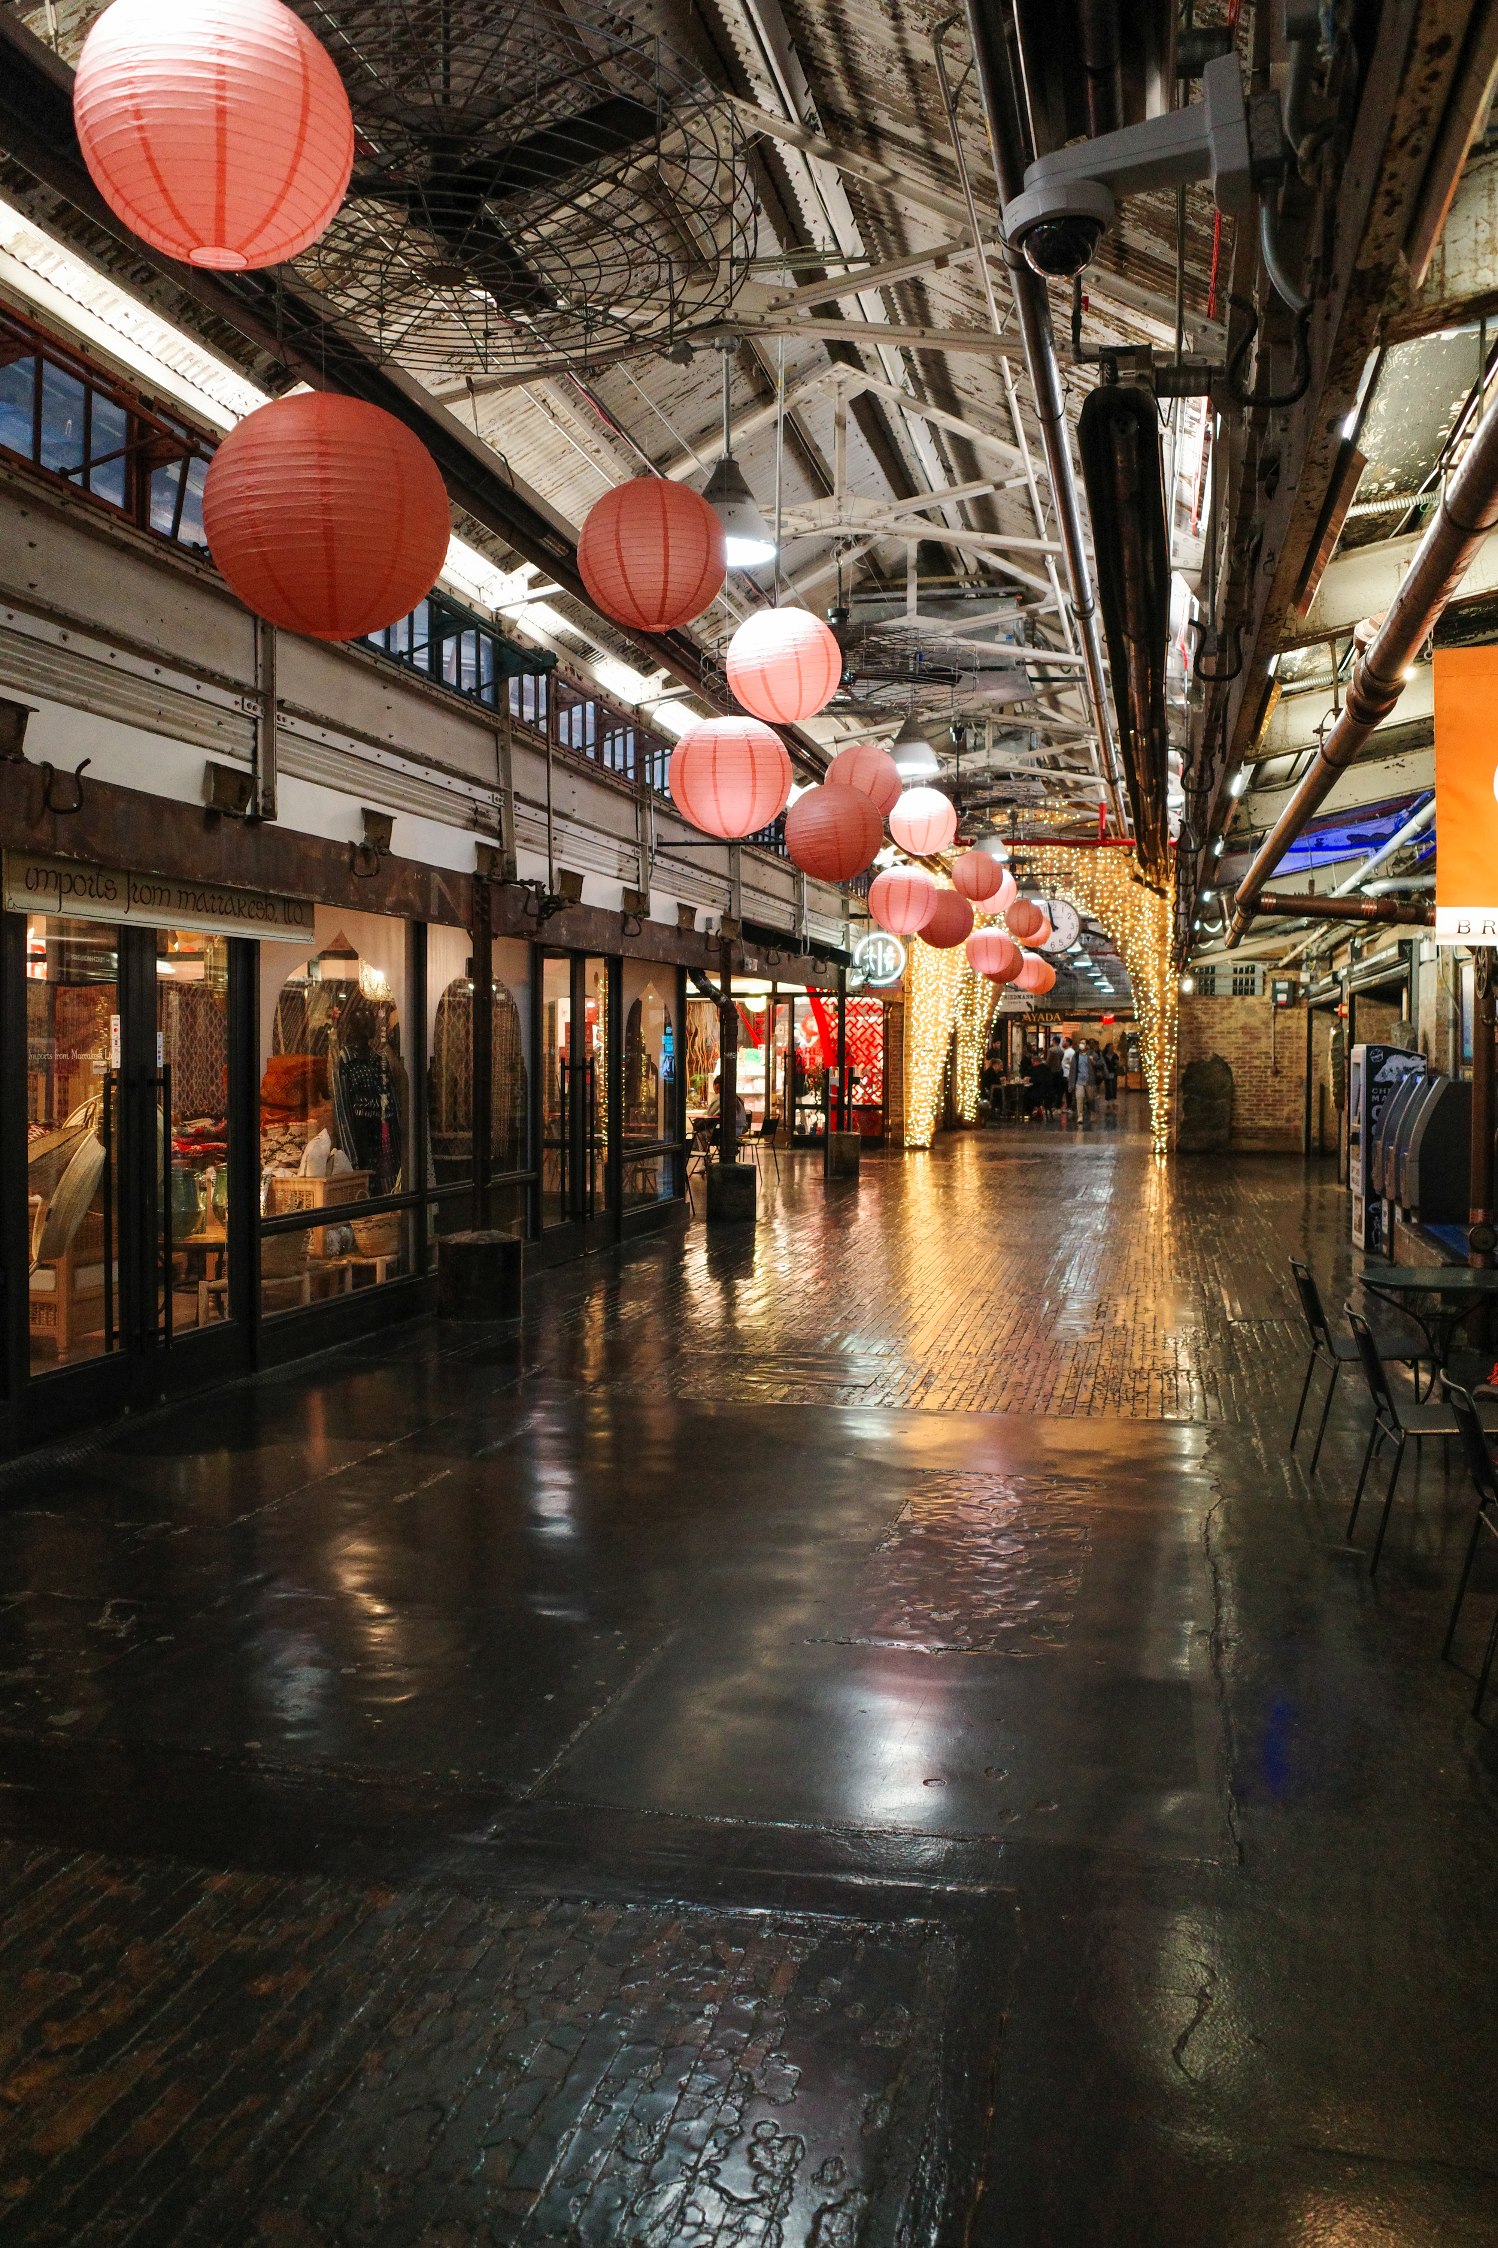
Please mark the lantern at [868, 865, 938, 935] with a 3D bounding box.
[{"bbox_3d":[1.340,-1.928,15.100,0.600,0.588,0.600,1,3,13],"label":"lantern"}]

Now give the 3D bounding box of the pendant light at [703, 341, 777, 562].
[{"bbox_3d":[-0.093,-3.253,8.445,0.440,1.018,0.440,0,3,0],"label":"pendant light"}]

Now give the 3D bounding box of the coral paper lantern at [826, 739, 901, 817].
[{"bbox_3d":[0.889,-2.658,13.500,0.600,0.588,0.600,1,3,13],"label":"coral paper lantern"}]

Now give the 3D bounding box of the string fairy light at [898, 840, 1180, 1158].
[{"bbox_3d":[4.472,-1.928,27.194,4.215,4.709,0.700,1,3,13],"label":"string fairy light"}]

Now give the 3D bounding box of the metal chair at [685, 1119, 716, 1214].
[{"bbox_3d":[-0.562,0.450,17.071,0.500,0.840,0.460,1,3,13],"label":"metal chair"}]

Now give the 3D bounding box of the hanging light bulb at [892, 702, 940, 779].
[{"bbox_3d":[1.411,-3.287,14.940,0.450,0.601,0.450,1,3,13],"label":"hanging light bulb"}]

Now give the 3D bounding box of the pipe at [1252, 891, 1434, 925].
[{"bbox_3d":[3.289,-1.182,9.600,0.998,0.120,0.120,7,5,18],"label":"pipe"}]

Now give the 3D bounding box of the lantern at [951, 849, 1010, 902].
[{"bbox_3d":[2.700,-2.916,20.586,0.600,0.588,0.600,1,3,13],"label":"lantern"}]

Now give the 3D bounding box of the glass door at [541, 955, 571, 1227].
[{"bbox_3d":[-1.480,-0.247,13.271,0.080,2.058,0.815,1,3,13],"label":"glass door"}]

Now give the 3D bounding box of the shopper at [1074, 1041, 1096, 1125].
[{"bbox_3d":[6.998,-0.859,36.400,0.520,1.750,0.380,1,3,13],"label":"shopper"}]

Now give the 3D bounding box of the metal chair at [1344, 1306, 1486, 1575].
[{"bbox_3d":[2.230,1.010,5.600,0.510,0.790,0.430,1,3,9],"label":"metal chair"}]

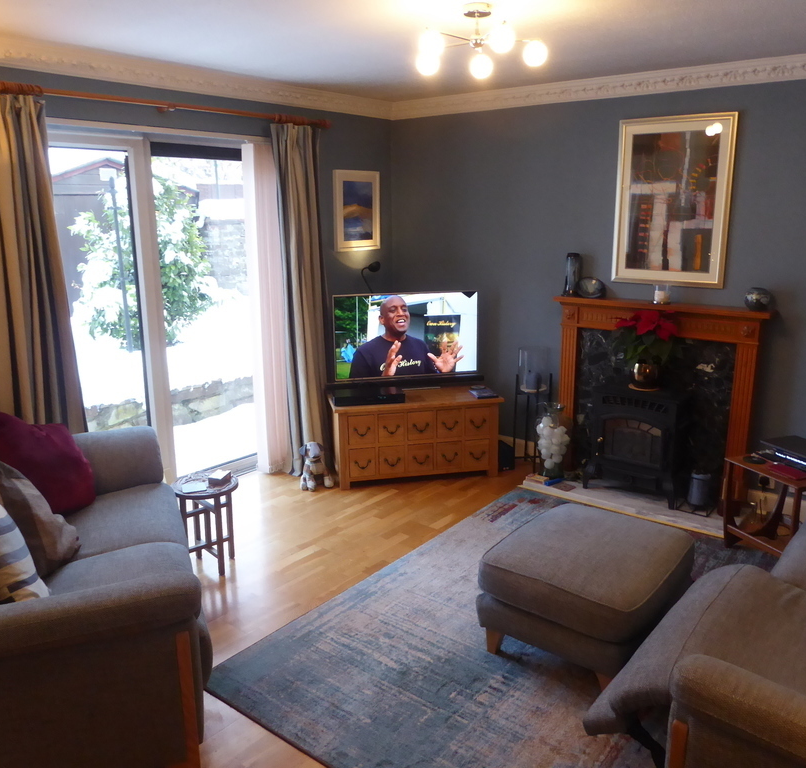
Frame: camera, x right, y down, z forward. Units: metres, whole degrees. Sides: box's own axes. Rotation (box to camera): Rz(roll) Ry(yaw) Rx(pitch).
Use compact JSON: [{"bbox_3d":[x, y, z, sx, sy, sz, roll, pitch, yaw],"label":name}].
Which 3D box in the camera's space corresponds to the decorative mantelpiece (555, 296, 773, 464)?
[{"bbox_3d":[1.464,0.073,4.362,1.213,1.104,0.200,10,17,36],"label":"decorative mantelpiece"}]

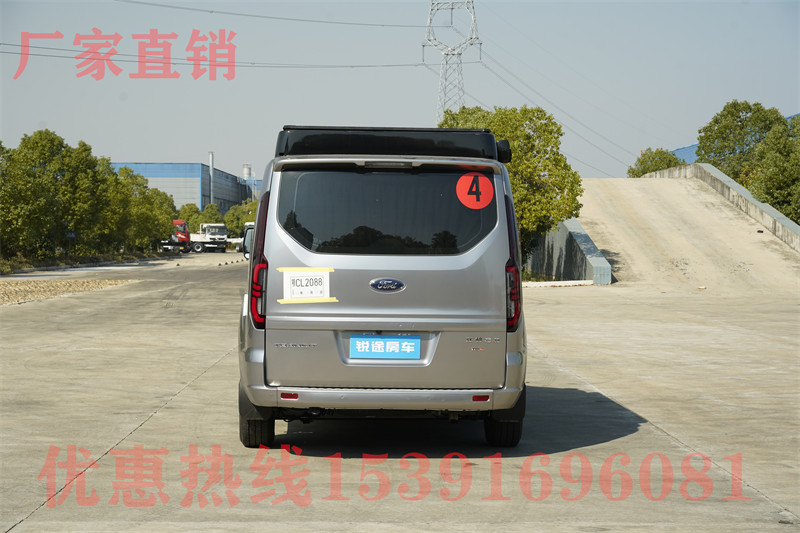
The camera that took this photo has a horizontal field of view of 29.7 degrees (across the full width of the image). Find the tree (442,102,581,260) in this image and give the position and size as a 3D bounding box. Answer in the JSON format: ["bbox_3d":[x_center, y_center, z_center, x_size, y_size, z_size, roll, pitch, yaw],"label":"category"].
[{"bbox_3d":[3.840,-2.560,52.500,5.000,6.100,4.900,0,1,0],"label":"tree"}]

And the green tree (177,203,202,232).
[{"bbox_3d":[-23.970,-4.470,172.000,3.500,5.600,3.500,0,1,0],"label":"green tree"}]

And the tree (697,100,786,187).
[{"bbox_3d":[17.630,-4.200,78.000,5.100,8.300,5.100,0,1,0],"label":"tree"}]

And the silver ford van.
[{"bbox_3d":[-0.165,0.125,11.900,2.070,2.160,5.000,0,1,-2],"label":"silver ford van"}]

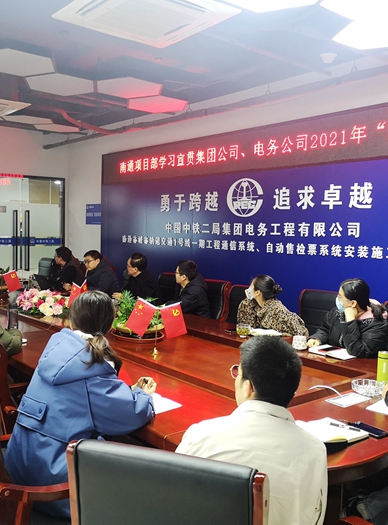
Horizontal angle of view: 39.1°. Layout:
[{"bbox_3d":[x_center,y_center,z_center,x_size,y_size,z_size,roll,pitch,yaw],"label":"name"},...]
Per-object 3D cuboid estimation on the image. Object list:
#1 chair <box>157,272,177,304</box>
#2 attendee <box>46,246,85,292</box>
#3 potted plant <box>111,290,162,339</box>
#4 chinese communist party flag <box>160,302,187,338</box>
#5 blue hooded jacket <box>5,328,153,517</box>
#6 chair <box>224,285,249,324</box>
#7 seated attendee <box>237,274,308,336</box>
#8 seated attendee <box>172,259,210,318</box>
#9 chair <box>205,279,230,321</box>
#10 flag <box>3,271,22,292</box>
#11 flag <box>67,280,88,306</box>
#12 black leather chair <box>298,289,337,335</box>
[{"bbox_3d":[-0.429,0.661,6.040,0.640,1.060,0.600,-2,5,-41],"label":"chair"},{"bbox_3d":[-1.785,0.434,7.380,0.780,1.290,0.550,0,4,-22],"label":"attendee"},{"bbox_3d":[-0.445,0.417,4.340,0.400,0.370,0.400,1,4,0],"label":"potted plant"},{"bbox_3d":[-0.140,0.402,3.780,0.165,0.230,0.030,3,4,27],"label":"chinese communist party flag"},{"bbox_3d":[-0.472,0.622,2.297,0.600,0.750,0.550,-2,5,-39],"label":"blue hooded jacket"},{"bbox_3d":[0.392,0.740,4.995,0.640,1.060,0.600,-2,5,-41],"label":"chair"},{"bbox_3d":[0.683,0.716,4.866,0.720,1.250,0.570,0,4,-17],"label":"seated attendee"},{"bbox_3d":[-0.139,0.598,5.439,0.800,1.270,0.540,-1,4,-24],"label":"seated attendee"},{"bbox_3d":[0.061,0.715,6.158,0.660,1.050,0.610,-2,5,-39],"label":"chair"},{"bbox_3d":[-2.001,0.209,6.020,0.150,0.215,0.030,1,4,-6],"label":"flag"},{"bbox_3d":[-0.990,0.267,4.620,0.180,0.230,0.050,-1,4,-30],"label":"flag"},{"bbox_3d":[0.980,0.808,5.027,0.610,1.050,0.660,5,5,42],"label":"black leather chair"}]

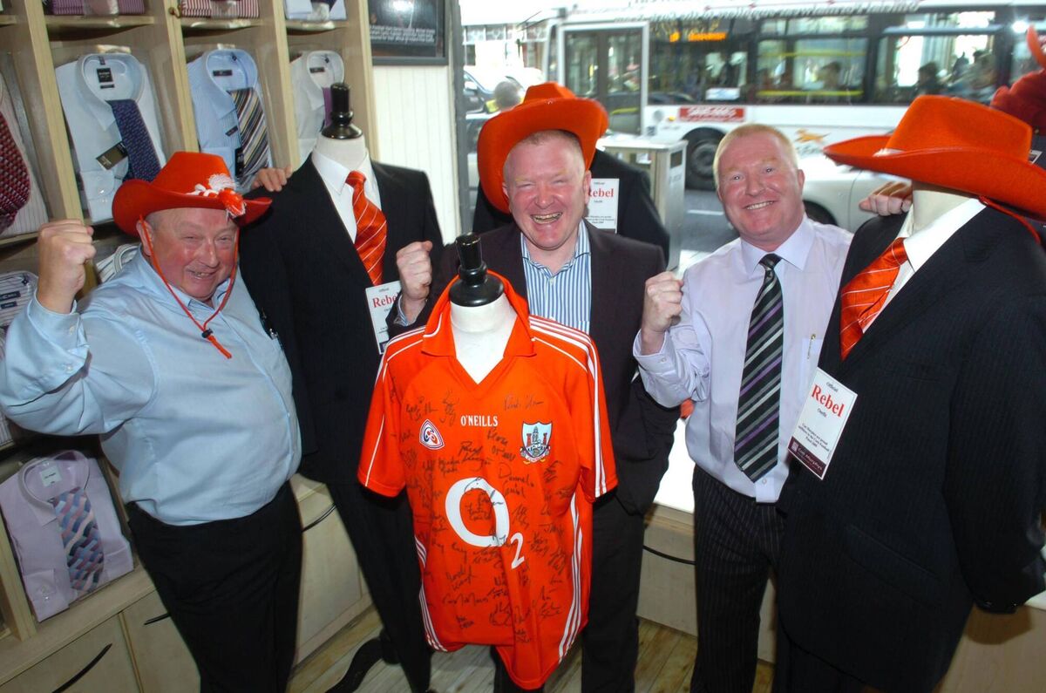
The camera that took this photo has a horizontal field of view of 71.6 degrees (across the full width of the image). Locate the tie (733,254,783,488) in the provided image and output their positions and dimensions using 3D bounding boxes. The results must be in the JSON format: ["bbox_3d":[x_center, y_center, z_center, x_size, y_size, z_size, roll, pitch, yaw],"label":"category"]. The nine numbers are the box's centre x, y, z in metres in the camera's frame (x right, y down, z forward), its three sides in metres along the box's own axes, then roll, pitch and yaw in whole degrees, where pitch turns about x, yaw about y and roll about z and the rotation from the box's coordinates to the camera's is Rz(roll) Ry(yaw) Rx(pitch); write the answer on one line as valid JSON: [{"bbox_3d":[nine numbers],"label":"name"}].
[{"bbox_3d":[0.514,0.059,1.558,0.100,0.510,0.060,2,18,11],"label":"tie"}]

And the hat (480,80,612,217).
[{"bbox_3d":[0.042,-0.432,1.490,0.280,0.160,0.350,-16,-22,0],"label":"hat"}]

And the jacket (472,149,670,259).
[{"bbox_3d":[0.125,-0.163,1.977,0.510,0.780,0.280,1,18,8],"label":"jacket"}]

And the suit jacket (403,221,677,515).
[{"bbox_3d":[0.046,0.080,1.688,0.600,0.750,0.360,-1,18,0],"label":"suit jacket"}]

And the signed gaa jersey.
[{"bbox_3d":[-0.067,0.281,1.447,0.490,0.790,0.270,-1,18,0],"label":"signed gaa jersey"}]

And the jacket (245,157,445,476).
[{"bbox_3d":[-0.404,-0.061,1.712,0.500,0.780,0.280,-11,20,-27],"label":"jacket"}]

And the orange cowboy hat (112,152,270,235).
[{"bbox_3d":[-0.627,-0.289,1.373,0.280,0.160,0.350,-19,13,-42],"label":"orange cowboy hat"}]

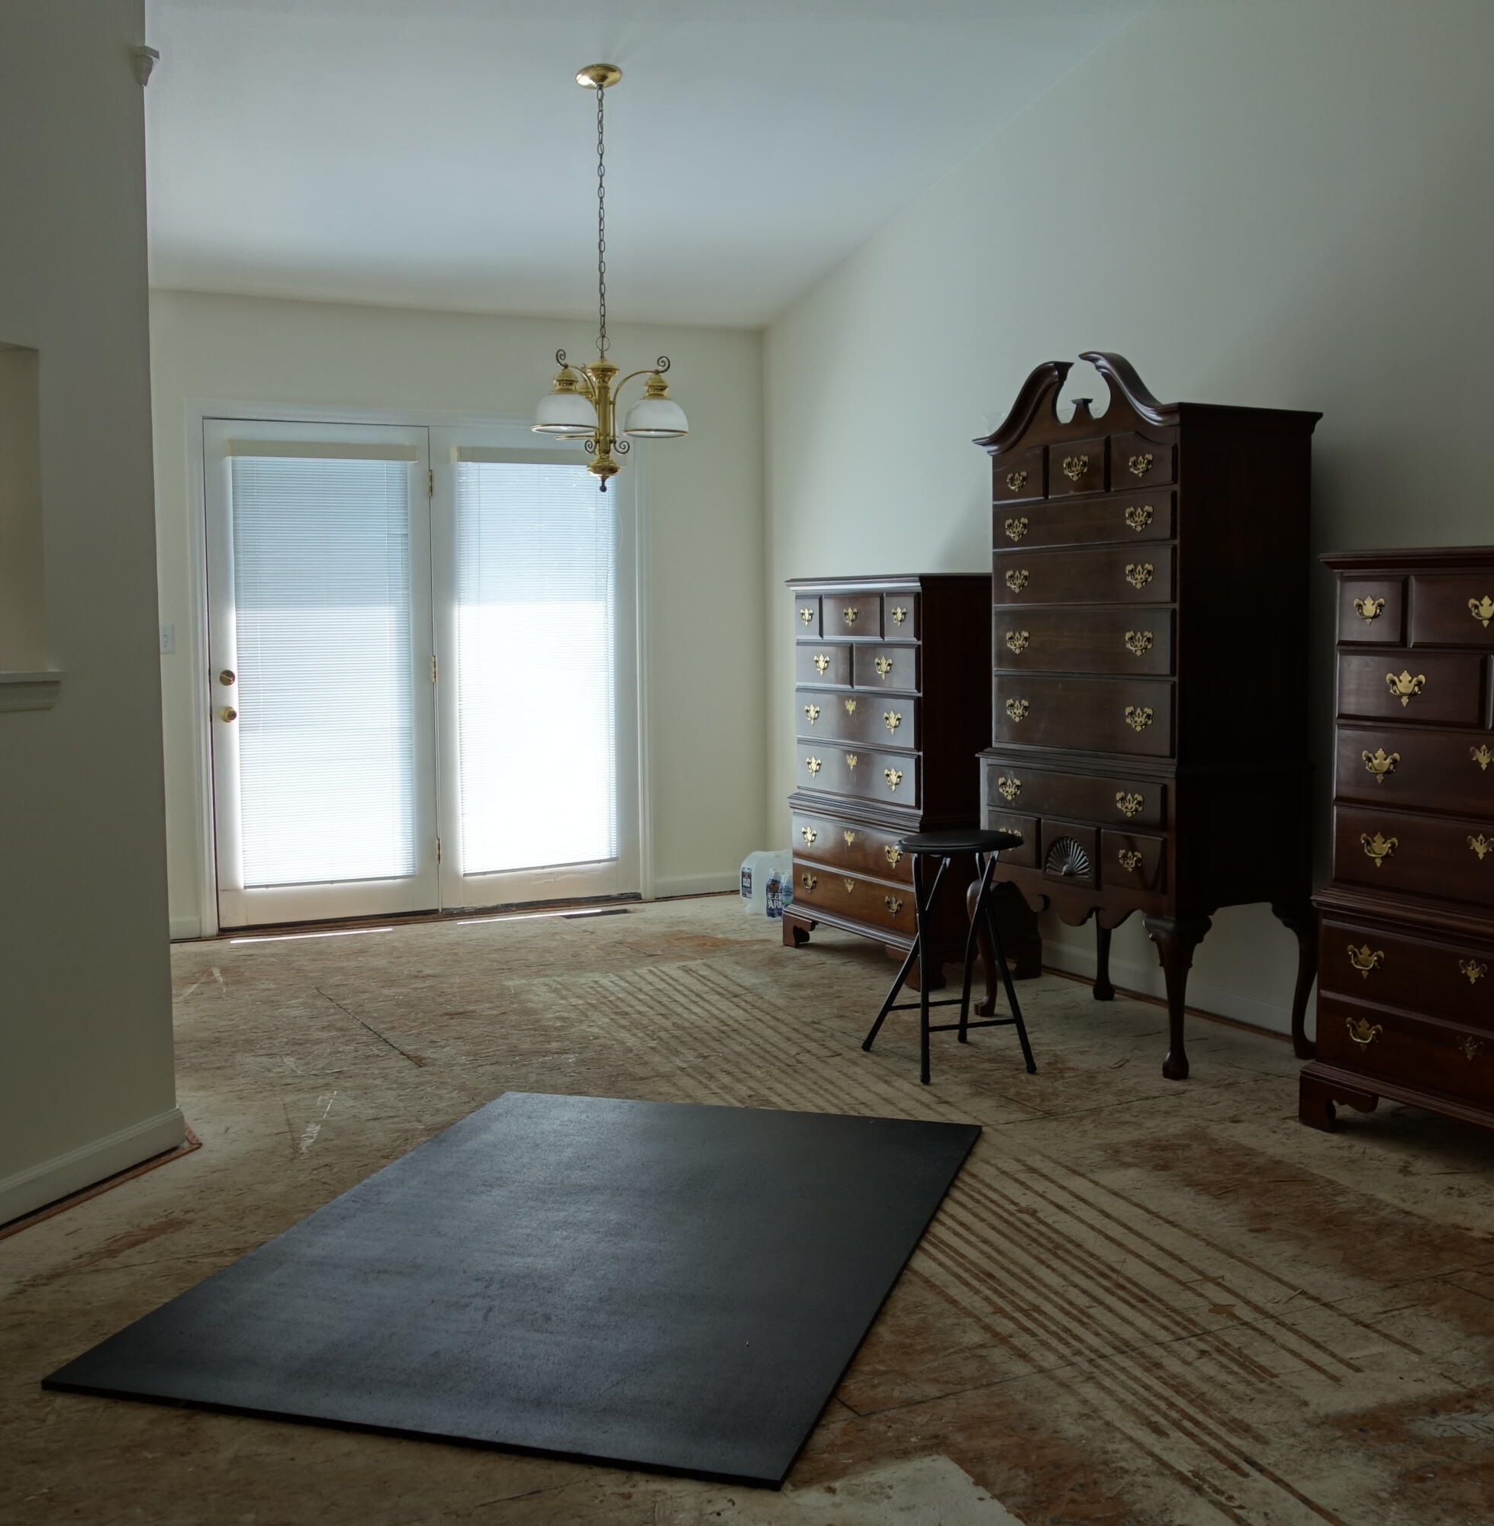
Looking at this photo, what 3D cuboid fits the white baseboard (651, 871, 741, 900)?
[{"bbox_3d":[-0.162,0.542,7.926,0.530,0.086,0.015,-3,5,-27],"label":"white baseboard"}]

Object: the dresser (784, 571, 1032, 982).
[{"bbox_3d":[0.572,0.033,6.384,0.492,1.366,0.960,-3,5,-27],"label":"dresser"}]

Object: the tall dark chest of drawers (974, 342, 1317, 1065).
[{"bbox_3d":[1.133,-0.174,5.206,0.510,1.957,0.965,-3,5,-27],"label":"tall dark chest of drawers"}]

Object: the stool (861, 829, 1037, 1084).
[{"bbox_3d":[0.568,0.517,4.947,0.350,0.628,0.420,-2,5,-18],"label":"stool"}]

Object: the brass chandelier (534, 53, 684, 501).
[{"bbox_3d":[-0.442,-1.526,5.618,0.490,1.312,0.490,-1,5,-4],"label":"brass chandelier"}]

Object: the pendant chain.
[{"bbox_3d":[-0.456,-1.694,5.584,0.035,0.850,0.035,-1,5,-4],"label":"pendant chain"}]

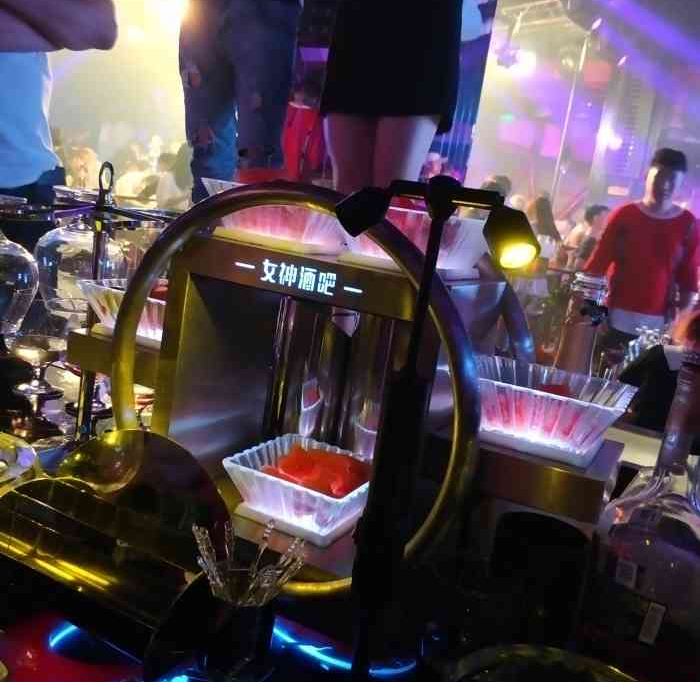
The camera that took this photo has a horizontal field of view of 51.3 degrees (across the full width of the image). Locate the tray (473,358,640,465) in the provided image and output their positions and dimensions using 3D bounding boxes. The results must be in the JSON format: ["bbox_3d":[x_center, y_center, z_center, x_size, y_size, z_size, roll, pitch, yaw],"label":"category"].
[{"bbox_3d":[0.215,0.076,0.801,0.166,0.068,0.165,13,11,25],"label":"tray"}]

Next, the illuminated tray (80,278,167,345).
[{"bbox_3d":[-0.260,-0.037,1.026,0.166,0.068,0.165,13,11,25],"label":"illuminated tray"}]

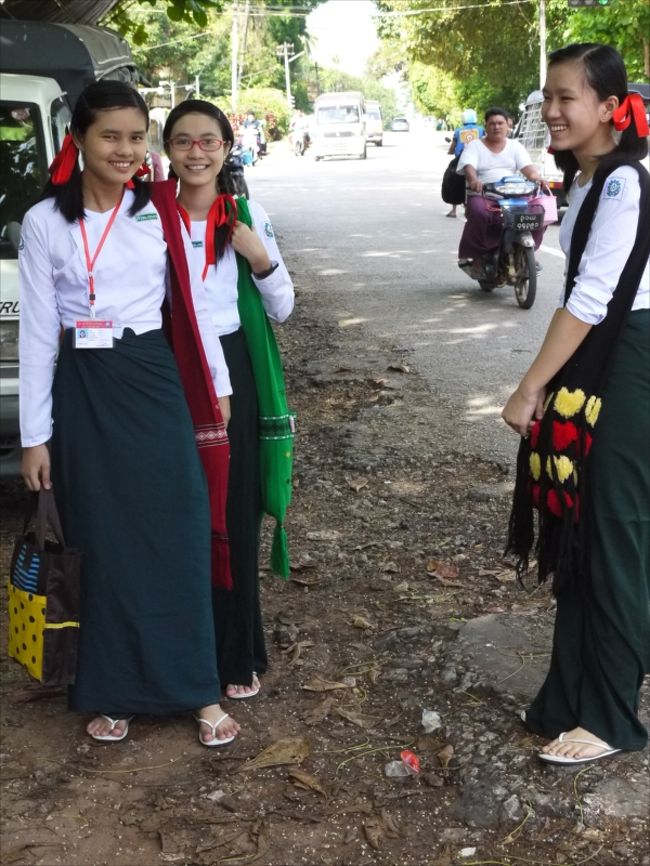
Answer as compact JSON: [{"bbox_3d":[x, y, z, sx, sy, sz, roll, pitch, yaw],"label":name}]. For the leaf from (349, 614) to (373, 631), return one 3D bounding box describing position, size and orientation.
[{"bbox_3d":[0.111,0.559,4.579,0.045,0.022,0.085,-8,13,-31],"label":"leaf"}]

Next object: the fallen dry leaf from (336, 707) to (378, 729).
[{"bbox_3d":[0.081,0.731,3.984,0.060,0.022,0.125,-10,15,-39],"label":"fallen dry leaf"}]

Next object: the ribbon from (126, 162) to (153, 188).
[{"bbox_3d":[-0.444,-0.620,3.720,0.070,0.075,0.060,-4,12,-17],"label":"ribbon"}]

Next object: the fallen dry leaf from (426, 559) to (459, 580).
[{"bbox_3d":[0.385,0.447,5.085,0.100,0.035,0.120,-1,11,0],"label":"fallen dry leaf"}]

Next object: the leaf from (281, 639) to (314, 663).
[{"bbox_3d":[-0.079,0.630,4.461,0.070,0.027,0.125,5,13,21],"label":"leaf"}]

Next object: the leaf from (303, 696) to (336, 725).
[{"bbox_3d":[-0.014,0.722,4.027,0.055,0.022,0.145,5,13,23],"label":"leaf"}]

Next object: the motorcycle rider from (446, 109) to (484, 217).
[{"bbox_3d":[2.198,-4.026,23.266,0.700,1.580,0.750,0,12,2],"label":"motorcycle rider"}]

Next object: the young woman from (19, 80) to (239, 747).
[{"bbox_3d":[-0.472,-0.048,3.734,0.500,1.561,0.330,-1,11,-3],"label":"young woman"}]

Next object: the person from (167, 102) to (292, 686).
[{"bbox_3d":[-0.290,-0.088,4.032,0.430,1.517,0.320,-1,11,-3],"label":"person"}]

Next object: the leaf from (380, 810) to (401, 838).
[{"bbox_3d":[0.138,0.825,3.271,0.040,0.020,0.095,-3,12,-12],"label":"leaf"}]

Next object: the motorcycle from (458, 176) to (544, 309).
[{"bbox_3d":[1.506,-1.644,13.091,0.680,1.040,1.860,-2,12,-8],"label":"motorcycle"}]

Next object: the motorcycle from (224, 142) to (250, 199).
[{"bbox_3d":[-1.655,-4.104,24.986,0.700,1.070,1.880,-4,12,-20],"label":"motorcycle"}]

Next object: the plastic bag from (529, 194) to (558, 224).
[{"bbox_3d":[1.695,-1.768,12.146,0.240,0.270,0.120,-2,12,-8],"label":"plastic bag"}]

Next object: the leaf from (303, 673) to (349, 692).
[{"bbox_3d":[0.004,0.658,4.091,0.120,0.025,0.080,-1,11,0],"label":"leaf"}]

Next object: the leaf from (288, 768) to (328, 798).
[{"bbox_3d":[-0.038,0.810,3.583,0.050,0.027,0.130,-8,14,-33],"label":"leaf"}]

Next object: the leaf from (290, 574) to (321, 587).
[{"bbox_3d":[-0.065,0.490,5.142,0.100,0.025,0.080,0,12,0],"label":"leaf"}]

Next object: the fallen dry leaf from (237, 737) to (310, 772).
[{"bbox_3d":[-0.120,0.750,3.619,0.175,0.035,0.090,-7,13,-29],"label":"fallen dry leaf"}]

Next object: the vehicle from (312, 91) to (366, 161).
[{"bbox_3d":[0.584,-10.674,53.800,1.680,2.280,4.700,0,11,3],"label":"vehicle"}]

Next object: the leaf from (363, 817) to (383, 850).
[{"bbox_3d":[0.099,0.833,3.228,0.042,0.022,0.120,-2,12,-5],"label":"leaf"}]

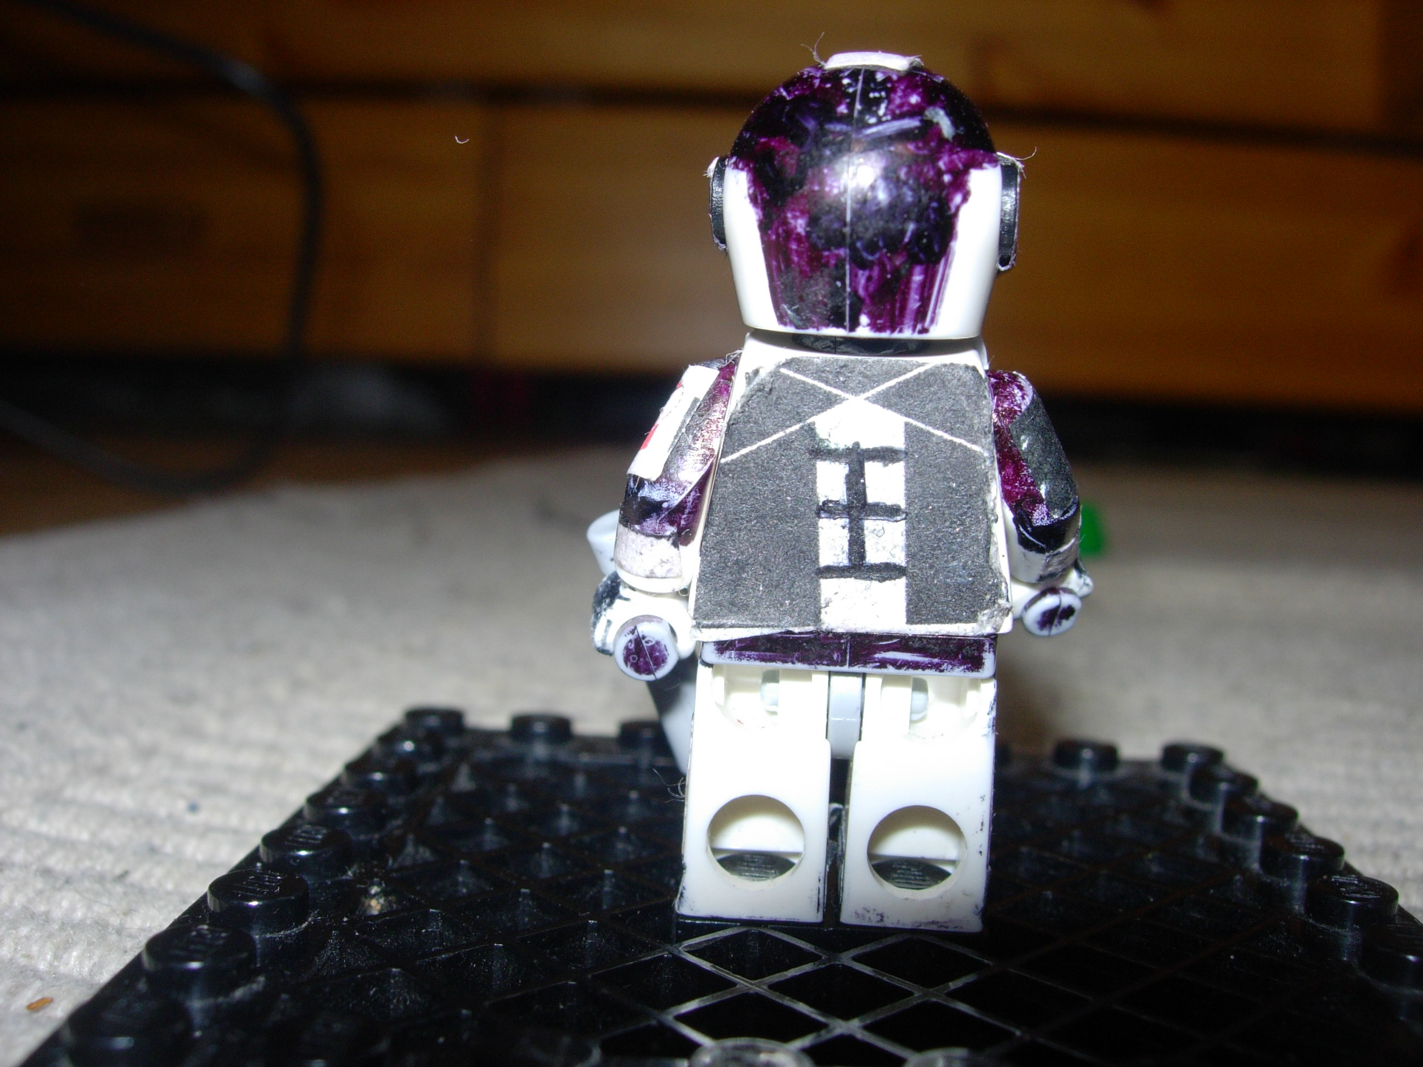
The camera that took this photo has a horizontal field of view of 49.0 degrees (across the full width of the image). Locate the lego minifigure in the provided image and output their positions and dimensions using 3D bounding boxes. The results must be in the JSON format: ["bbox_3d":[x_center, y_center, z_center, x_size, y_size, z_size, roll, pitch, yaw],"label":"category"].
[{"bbox_3d":[0.007,-0.003,0.084,0.027,0.045,0.015,2,6,2],"label":"lego minifigure"}]

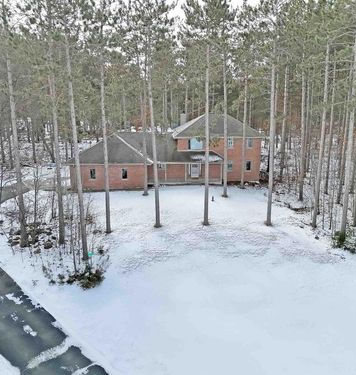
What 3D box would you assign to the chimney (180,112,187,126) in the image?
[{"bbox_3d":[0.787,-9.560,49.482,0.850,2.100,0.850,0,10,0],"label":"chimney"}]

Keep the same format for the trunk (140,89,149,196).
[{"bbox_3d":[-3.477,-4.460,35.482,0.400,10.970,0.400,0,10,0],"label":"trunk"}]

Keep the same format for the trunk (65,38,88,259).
[{"bbox_3d":[-5.953,-1.960,20.534,0.450,12.980,0.450,-2,10,0],"label":"trunk"}]

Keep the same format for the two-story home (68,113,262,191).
[{"bbox_3d":[-0.795,-5.130,44.425,23.000,9.000,11.800,-1,10,0],"label":"two-story home"}]

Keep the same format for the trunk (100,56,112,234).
[{"bbox_3d":[-4.955,-2.649,23.909,0.440,12.170,0.440,0,10,0],"label":"trunk"}]

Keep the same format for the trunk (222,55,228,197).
[{"bbox_3d":[4.623,-5.821,33.913,0.330,13.673,0.330,0,10,0],"label":"trunk"}]

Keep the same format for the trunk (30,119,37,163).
[{"bbox_3d":[-20.638,-6.522,49.435,0.420,6.508,0.420,0,10,0],"label":"trunk"}]

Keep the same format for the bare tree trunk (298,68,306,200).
[{"bbox_3d":[11.580,-4.729,32.246,0.360,12.139,0.360,0,10,0],"label":"bare tree trunk"}]

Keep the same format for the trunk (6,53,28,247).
[{"bbox_3d":[-9.989,-2.062,21.461,0.410,11.963,0.410,0,10,0],"label":"trunk"}]

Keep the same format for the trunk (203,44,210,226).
[{"bbox_3d":[2.170,-3.566,25.624,0.450,13.270,0.450,0,10,0],"label":"trunk"}]

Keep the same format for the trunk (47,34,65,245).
[{"bbox_3d":[-7.688,-2.681,21.860,0.360,13.125,0.360,0,10,0],"label":"trunk"}]

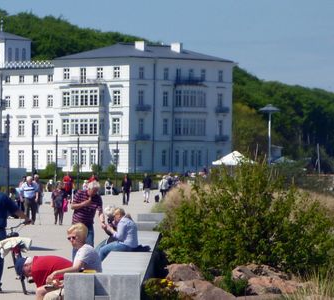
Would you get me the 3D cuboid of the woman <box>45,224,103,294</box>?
[{"bbox_3d":[-1.087,1.442,14.200,0.720,1.200,0.500,0,-1,-16],"label":"woman"}]

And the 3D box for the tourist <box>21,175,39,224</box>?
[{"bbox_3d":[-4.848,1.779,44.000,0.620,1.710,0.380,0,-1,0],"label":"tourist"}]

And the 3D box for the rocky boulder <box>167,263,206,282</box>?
[{"bbox_3d":[0.298,1.969,20.100,0.660,0.380,0.550,0,-1,0],"label":"rocky boulder"}]

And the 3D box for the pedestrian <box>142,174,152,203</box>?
[{"bbox_3d":[-1.228,2.370,75.500,0.530,1.780,0.380,0,-1,0],"label":"pedestrian"}]

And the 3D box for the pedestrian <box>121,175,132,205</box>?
[{"bbox_3d":[-2.335,2.326,72.500,0.550,1.750,0.380,0,-1,0],"label":"pedestrian"}]

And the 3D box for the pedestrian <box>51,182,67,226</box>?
[{"bbox_3d":[-3.773,1.855,43.800,0.540,1.550,0.360,0,-1,-3],"label":"pedestrian"}]

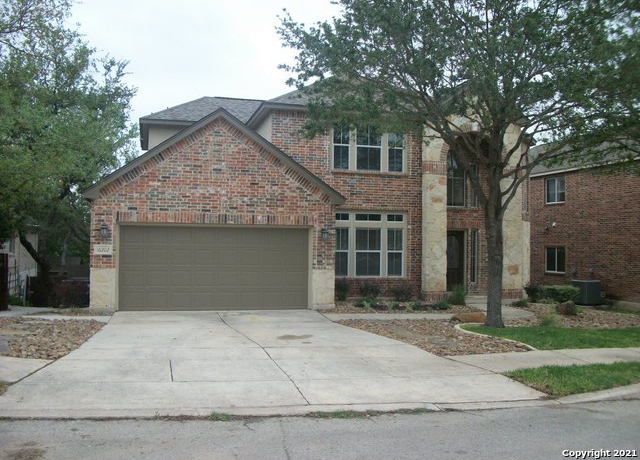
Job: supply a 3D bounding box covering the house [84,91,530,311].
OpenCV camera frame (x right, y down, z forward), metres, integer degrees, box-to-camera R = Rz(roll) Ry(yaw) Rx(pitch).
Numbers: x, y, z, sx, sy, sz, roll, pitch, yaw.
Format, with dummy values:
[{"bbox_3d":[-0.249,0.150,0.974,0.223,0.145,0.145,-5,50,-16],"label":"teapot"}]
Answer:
[{"bbox_3d":[-0.361,-1.843,21.482,14.100,8.300,11.450,1,-2,-15],"label":"house"}]

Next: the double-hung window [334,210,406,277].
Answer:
[{"bbox_3d":[1.546,0.485,18.425,2.410,2.029,0.120,1,-2,-15],"label":"double-hung window"}]

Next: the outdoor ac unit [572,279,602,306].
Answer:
[{"bbox_3d":[10.516,2.473,23.300,0.780,0.970,0.780,1,-2,-17],"label":"outdoor ac unit"}]

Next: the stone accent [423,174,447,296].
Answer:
[{"bbox_3d":[3.598,0.095,18.817,0.740,3.745,0.420,1,-2,-15],"label":"stone accent"}]

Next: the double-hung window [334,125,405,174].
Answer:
[{"bbox_3d":[1.552,-2.559,18.501,2.419,1.547,0.120,1,-2,-15],"label":"double-hung window"}]

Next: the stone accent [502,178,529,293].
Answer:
[{"bbox_3d":[6.282,0.123,19.547,0.800,3.777,0.420,1,-2,-15],"label":"stone accent"}]

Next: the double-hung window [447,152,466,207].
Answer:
[{"bbox_3d":[4.625,-1.743,20.385,0.835,1.912,0.120,1,-2,-15],"label":"double-hung window"}]

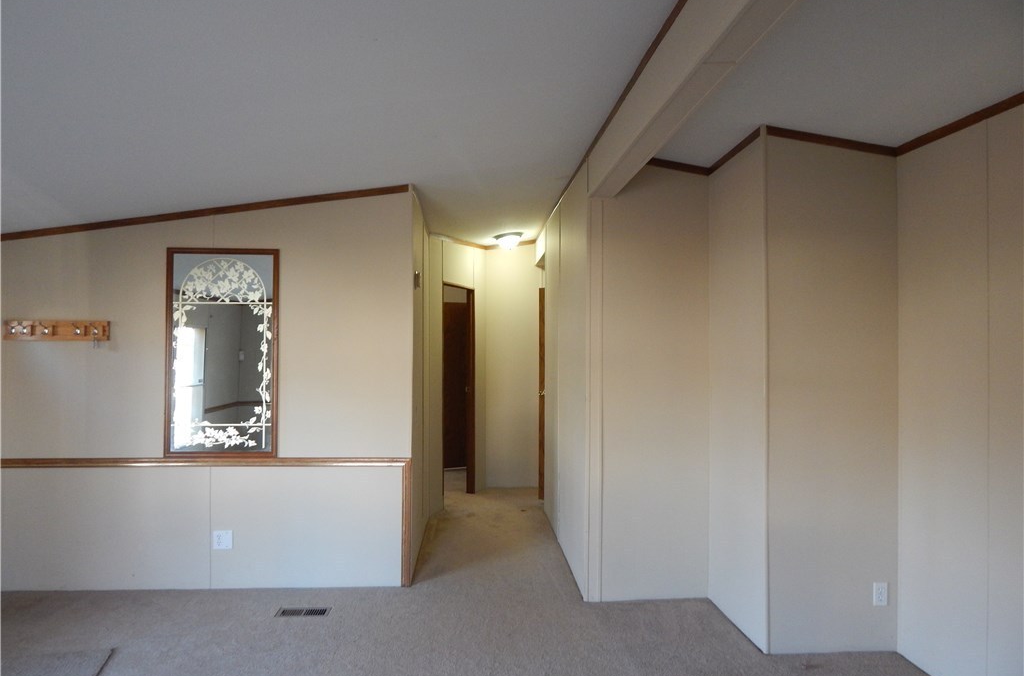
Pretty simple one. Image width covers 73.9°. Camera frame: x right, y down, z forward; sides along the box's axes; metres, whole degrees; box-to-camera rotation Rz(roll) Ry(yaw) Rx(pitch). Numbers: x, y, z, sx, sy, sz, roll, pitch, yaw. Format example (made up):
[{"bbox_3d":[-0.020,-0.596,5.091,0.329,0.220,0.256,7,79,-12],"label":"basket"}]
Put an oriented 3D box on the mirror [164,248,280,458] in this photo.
[{"bbox_3d":[-1.762,0.089,4.141,0.670,1.269,0.030,0,0,-4],"label":"mirror"}]

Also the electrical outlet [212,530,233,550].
[{"bbox_3d":[-1.759,1.232,4.143,0.115,0.114,0.010,0,0,-4],"label":"electrical outlet"}]

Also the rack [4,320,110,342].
[{"bbox_3d":[-2.723,-0.041,4.061,0.612,0.123,0.070,0,0,-4],"label":"rack"}]

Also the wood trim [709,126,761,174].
[{"bbox_3d":[1.196,-1.009,3.713,0.015,0.053,0.731,0,0,-4],"label":"wood trim"}]

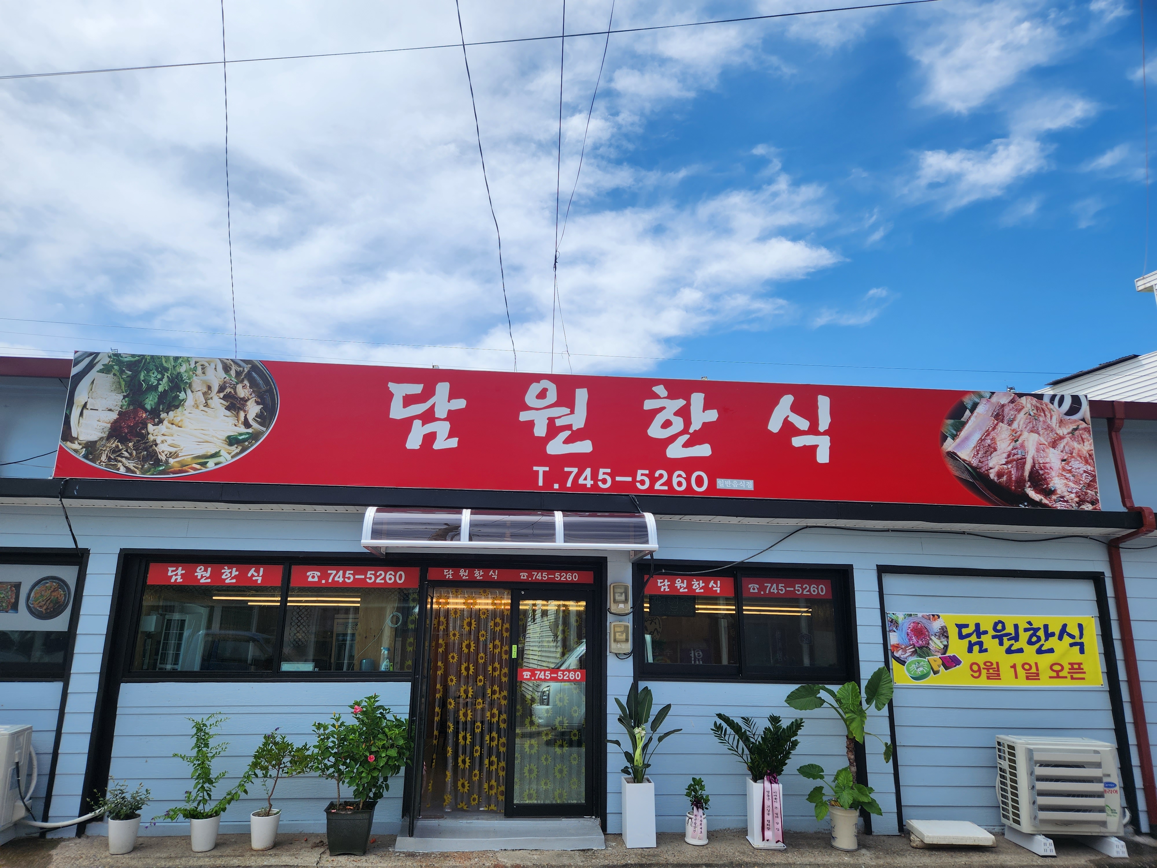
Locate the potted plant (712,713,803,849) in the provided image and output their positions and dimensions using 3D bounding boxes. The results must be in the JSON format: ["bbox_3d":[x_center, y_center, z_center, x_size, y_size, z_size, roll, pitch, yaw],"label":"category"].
[{"bbox_3d":[1.488,2.817,6.300,0.788,1.004,0.450,2,-13,-5],"label":"potted plant"}]

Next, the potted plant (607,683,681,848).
[{"bbox_3d":[0.540,2.684,6.303,0.620,1.224,0.420,2,-13,-5],"label":"potted plant"}]

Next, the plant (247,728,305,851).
[{"bbox_3d":[-2.463,2.882,6.267,0.462,0.896,0.440,2,-14,-5],"label":"plant"}]

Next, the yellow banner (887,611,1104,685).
[{"bbox_3d":[4.046,2.085,7.423,2.135,0.661,0.020,2,-14,-5],"label":"yellow banner"}]

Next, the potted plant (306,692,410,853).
[{"bbox_3d":[-1.800,2.754,6.269,0.818,1.165,0.700,2,-14,-5],"label":"potted plant"}]

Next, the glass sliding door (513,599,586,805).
[{"bbox_3d":[-0.241,2.402,6.942,0.670,1.800,0.050,2,-13,-5],"label":"glass sliding door"}]

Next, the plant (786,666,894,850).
[{"bbox_3d":[2.189,2.641,6.338,0.946,1.393,0.620,2,-13,-5],"label":"plant"}]

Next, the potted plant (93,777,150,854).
[{"bbox_3d":[-3.474,2.866,5.817,0.427,0.478,0.380,2,-13,-5],"label":"potted plant"}]

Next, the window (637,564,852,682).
[{"bbox_3d":[1.491,1.696,6.894,1.958,0.998,0.120,2,-13,-5],"label":"window"}]

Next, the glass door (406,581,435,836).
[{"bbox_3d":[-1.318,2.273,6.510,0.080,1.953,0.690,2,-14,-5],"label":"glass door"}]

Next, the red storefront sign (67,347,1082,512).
[{"bbox_3d":[0.263,0.017,6.672,8.888,1.068,0.150,2,-13,-5],"label":"red storefront sign"}]

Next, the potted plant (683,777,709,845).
[{"bbox_3d":[0.963,3.060,6.264,0.219,0.492,0.190,2,-13,-5],"label":"potted plant"}]

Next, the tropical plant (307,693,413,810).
[{"bbox_3d":[-1.798,2.593,6.308,0.818,0.833,0.700,2,-14,-5],"label":"tropical plant"}]

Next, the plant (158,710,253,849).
[{"bbox_3d":[-2.994,2.799,6.203,0.665,1.010,0.460,2,-14,-5],"label":"plant"}]

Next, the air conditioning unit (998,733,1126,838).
[{"bbox_3d":[4.020,2.938,6.446,0.862,0.680,0.310,2,-13,-5],"label":"air conditioning unit"}]

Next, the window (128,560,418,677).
[{"bbox_3d":[-2.558,1.576,6.559,2.307,0.946,0.120,2,-13,-5],"label":"window"}]

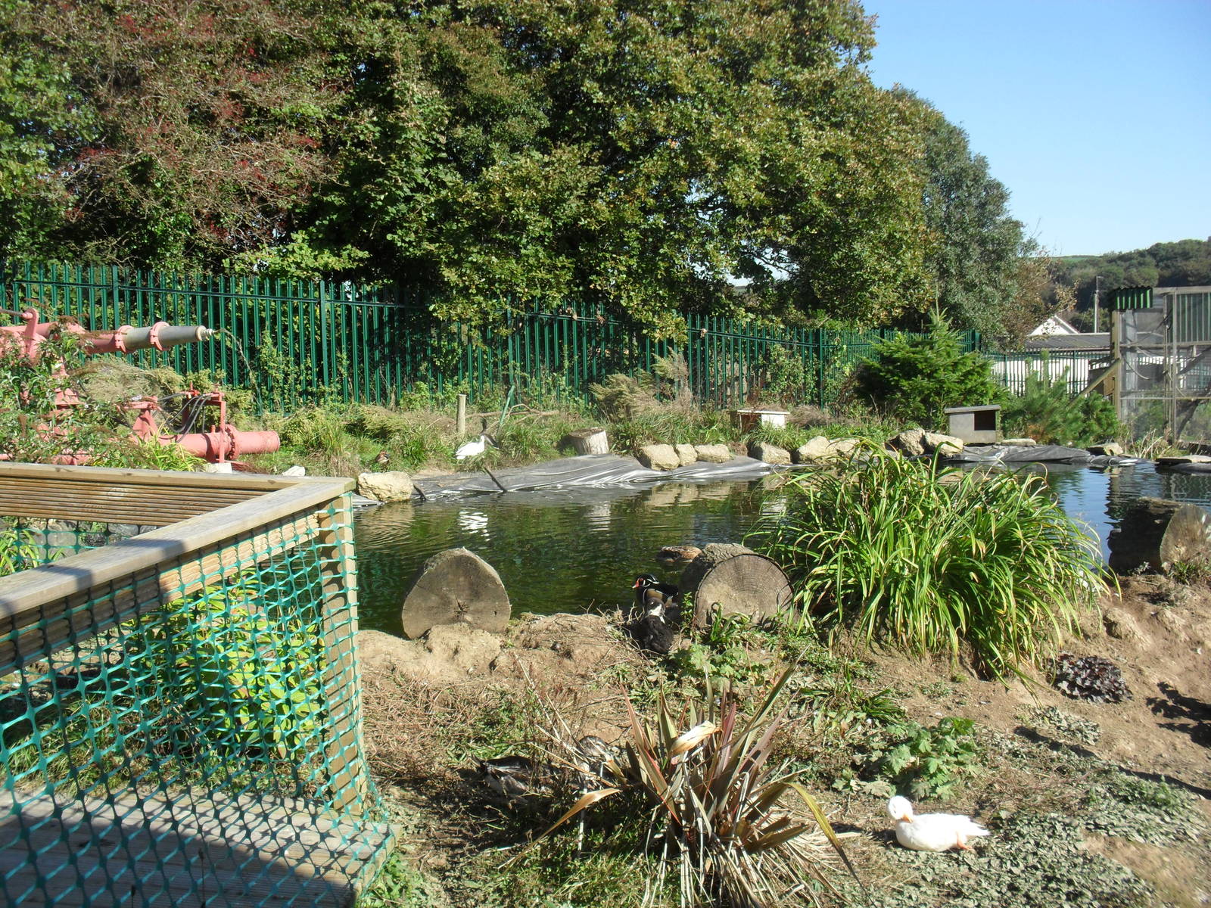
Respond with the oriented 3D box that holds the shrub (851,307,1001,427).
[{"bbox_3d":[4.891,-1.279,18.700,2.100,1.780,2.000,-1,4,0],"label":"shrub"}]

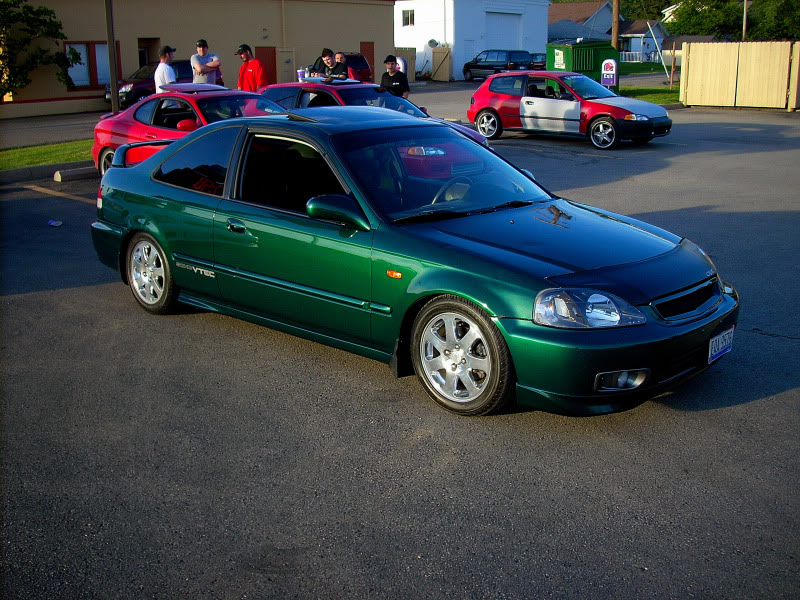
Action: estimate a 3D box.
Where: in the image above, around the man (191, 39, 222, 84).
[{"bbox_3d":[-2.891,-3.016,13.067,0.560,1.860,0.380,-3,16,-8],"label":"man"}]

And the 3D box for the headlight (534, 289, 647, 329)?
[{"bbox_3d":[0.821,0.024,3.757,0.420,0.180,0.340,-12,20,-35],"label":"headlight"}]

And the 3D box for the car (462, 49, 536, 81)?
[{"bbox_3d":[5.363,-13.177,48.337,1.870,1.750,4.750,-10,19,-31],"label":"car"}]

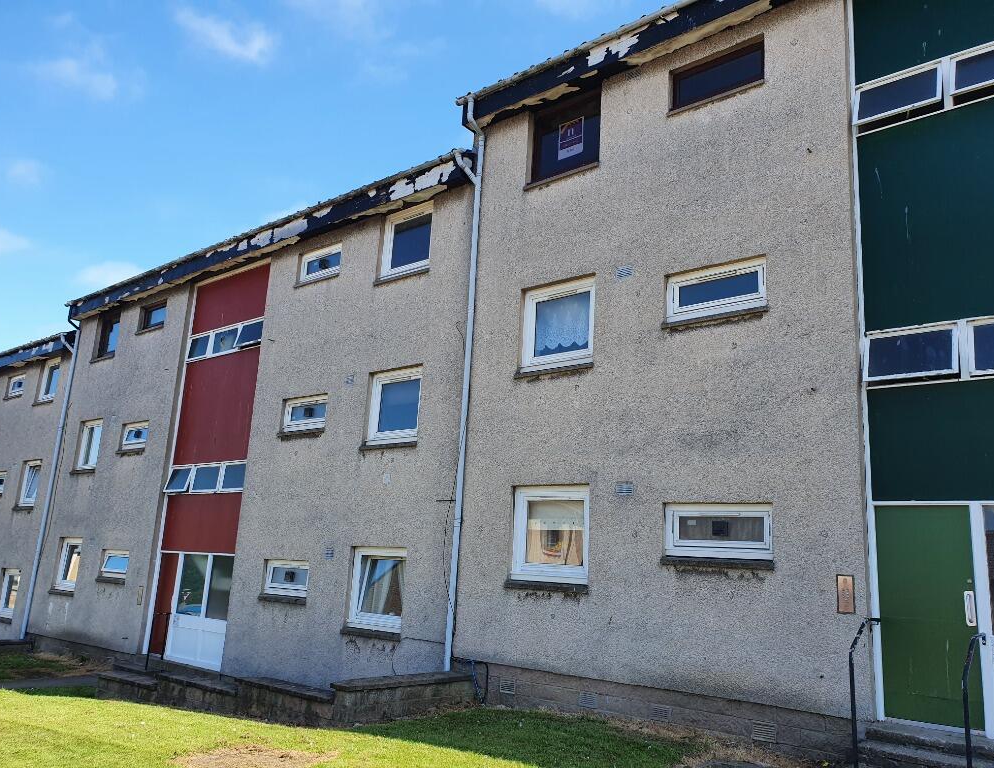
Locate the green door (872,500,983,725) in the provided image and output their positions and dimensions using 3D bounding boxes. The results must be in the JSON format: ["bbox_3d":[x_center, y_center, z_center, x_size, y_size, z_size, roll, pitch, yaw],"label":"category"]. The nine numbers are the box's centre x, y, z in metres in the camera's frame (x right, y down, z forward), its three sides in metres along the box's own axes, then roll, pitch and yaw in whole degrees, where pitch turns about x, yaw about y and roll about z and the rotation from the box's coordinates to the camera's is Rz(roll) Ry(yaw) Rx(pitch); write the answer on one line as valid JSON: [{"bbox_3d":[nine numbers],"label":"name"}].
[{"bbox_3d":[3.994,2.113,7.144,0.791,1.937,0.060,-8,-17,38],"label":"green door"}]

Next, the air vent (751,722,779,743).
[{"bbox_3d":[2.584,3.352,7.403,0.234,0.159,0.031,-7,-16,39],"label":"air vent"}]

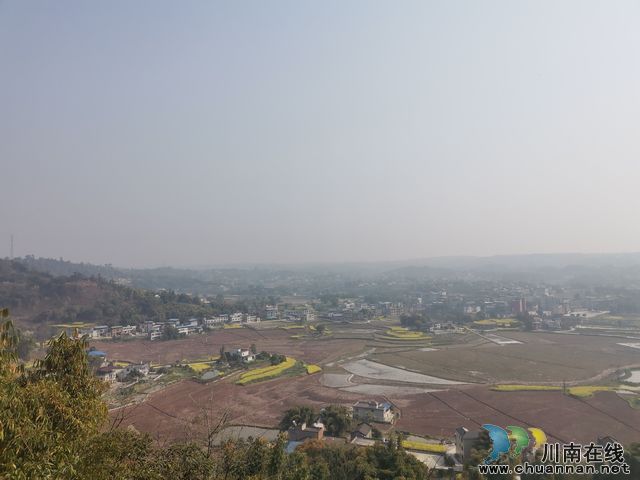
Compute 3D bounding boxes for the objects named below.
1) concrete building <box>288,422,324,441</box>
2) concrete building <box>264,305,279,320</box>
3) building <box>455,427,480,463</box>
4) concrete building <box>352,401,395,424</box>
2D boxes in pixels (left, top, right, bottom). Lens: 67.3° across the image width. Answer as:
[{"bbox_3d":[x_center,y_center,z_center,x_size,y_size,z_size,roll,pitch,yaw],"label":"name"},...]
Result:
[{"bbox_3d":[-5.500,77.330,195.890,13.200,5.000,7.500,-1,-3,14],"label":"concrete building"},{"bbox_3d":[-56.570,84.250,561.030,13.600,15.800,10.500,0,-3,3],"label":"concrete building"},{"bbox_3d":[54.450,74.770,176.720,7.600,10.400,6.800,0,-3,-5],"label":"building"},{"bbox_3d":[24.190,78.840,220.810,15.400,6.200,9.000,-1,-3,22],"label":"concrete building"}]

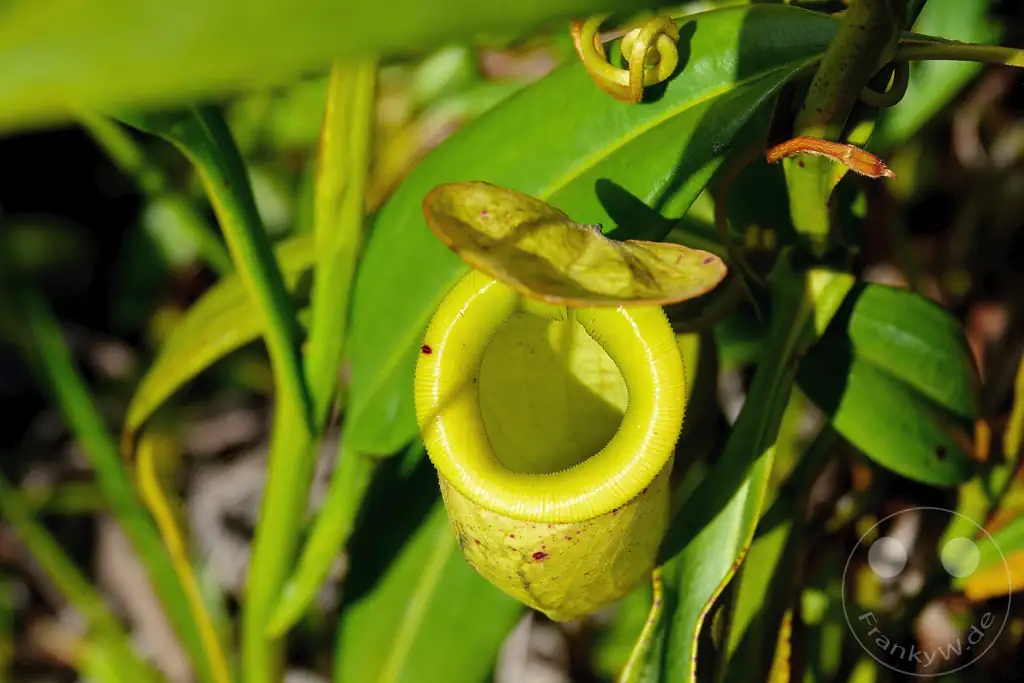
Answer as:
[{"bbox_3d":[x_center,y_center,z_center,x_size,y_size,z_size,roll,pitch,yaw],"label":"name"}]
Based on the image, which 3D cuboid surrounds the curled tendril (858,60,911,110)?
[{"bbox_3d":[0.082,-0.056,0.530,0.011,0.011,0.008,0,31,0],"label":"curled tendril"}]

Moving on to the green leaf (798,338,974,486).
[{"bbox_3d":[0.087,0.016,0.560,0.046,0.012,0.025,30,71,-19],"label":"green leaf"}]

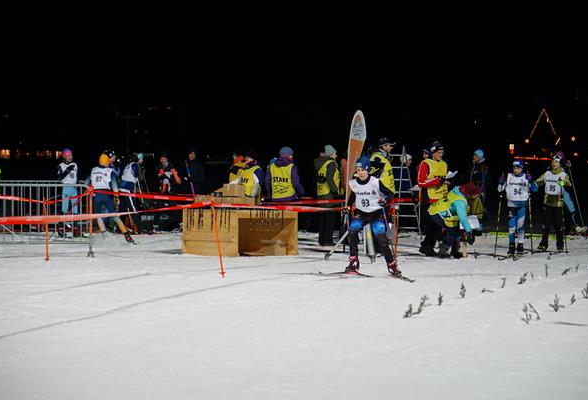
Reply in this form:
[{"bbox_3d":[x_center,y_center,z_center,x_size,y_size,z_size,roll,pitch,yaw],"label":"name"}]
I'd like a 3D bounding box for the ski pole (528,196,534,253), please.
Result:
[{"bbox_3d":[3.724,0.225,29.900,0.070,1.313,0.070,-5,18,0],"label":"ski pole"}]

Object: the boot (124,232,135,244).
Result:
[{"bbox_3d":[-2.926,0.685,33.800,0.110,0.200,0.270,-17,-10,32],"label":"boot"}]

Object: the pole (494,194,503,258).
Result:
[{"bbox_3d":[3.176,0.244,29.400,0.070,1.282,0.070,5,0,0],"label":"pole"}]

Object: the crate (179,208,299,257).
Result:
[{"bbox_3d":[-0.845,0.510,30.000,1.810,0.740,0.850,0,1,-3],"label":"crate"}]

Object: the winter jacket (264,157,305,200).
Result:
[{"bbox_3d":[-0.159,-0.359,31.700,0.650,0.730,0.380,0,1,9],"label":"winter jacket"}]

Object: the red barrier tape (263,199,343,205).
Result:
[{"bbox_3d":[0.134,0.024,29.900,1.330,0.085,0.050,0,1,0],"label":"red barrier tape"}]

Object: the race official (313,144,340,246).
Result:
[{"bbox_3d":[0.566,-0.072,32.600,0.360,1.720,0.480,-1,2,-21],"label":"race official"}]

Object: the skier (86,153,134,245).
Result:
[{"bbox_3d":[-3.350,-0.045,34.500,0.820,1.600,0.650,0,2,-18],"label":"skier"}]

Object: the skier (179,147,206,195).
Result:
[{"bbox_3d":[-2.083,-0.226,39.000,0.540,1.720,0.380,0,2,11],"label":"skier"}]

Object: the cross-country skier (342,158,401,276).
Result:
[{"bbox_3d":[0.987,0.197,24.200,0.740,1.530,0.750,0,1,9],"label":"cross-country skier"}]

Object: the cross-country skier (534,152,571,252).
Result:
[{"bbox_3d":[4.267,0.033,31.300,0.620,1.640,0.450,0,2,9],"label":"cross-country skier"}]

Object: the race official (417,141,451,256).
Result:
[{"bbox_3d":[2.181,-0.016,29.700,0.450,1.780,0.500,1,2,38],"label":"race official"}]

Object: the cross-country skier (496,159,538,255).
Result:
[{"bbox_3d":[3.506,0.118,29.800,0.640,1.500,0.480,0,1,12],"label":"cross-country skier"}]

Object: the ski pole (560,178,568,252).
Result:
[{"bbox_3d":[4.336,0.266,30.450,0.070,1.214,0.070,-6,14,0],"label":"ski pole"}]

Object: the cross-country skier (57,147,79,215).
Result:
[{"bbox_3d":[-4.256,-0.132,35.700,0.470,1.660,0.380,0,2,-14],"label":"cross-country skier"}]

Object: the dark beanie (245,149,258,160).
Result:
[{"bbox_3d":[-0.698,-0.747,31.200,0.240,0.200,0.210,0,1,13],"label":"dark beanie"}]

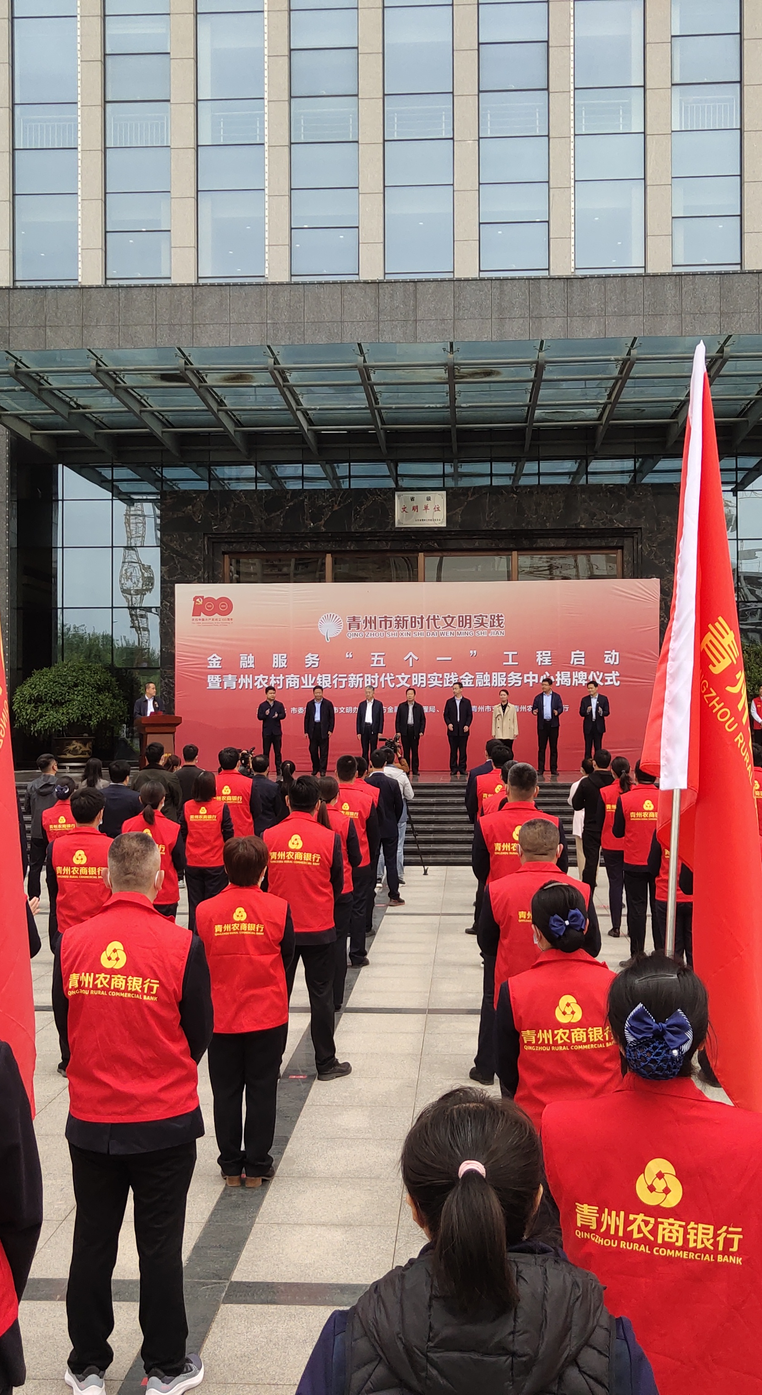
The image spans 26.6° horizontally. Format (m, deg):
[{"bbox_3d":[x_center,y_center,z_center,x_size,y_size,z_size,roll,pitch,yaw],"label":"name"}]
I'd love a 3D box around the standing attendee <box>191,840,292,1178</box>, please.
[{"bbox_3d":[-0.632,1.440,7.380,0.500,1.600,0.340,0,-1,6],"label":"standing attendee"}]

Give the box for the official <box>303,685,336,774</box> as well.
[{"bbox_3d":[-1.149,0.633,30.000,0.560,1.680,0.350,0,-1,3],"label":"official"}]

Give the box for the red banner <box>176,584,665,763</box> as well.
[{"bbox_3d":[0.727,-0.410,32.000,9.670,3.750,0.100,0,-1,4],"label":"red banner"}]

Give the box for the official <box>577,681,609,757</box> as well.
[{"bbox_3d":[3.984,0.581,30.000,0.550,1.730,0.360,0,-1,7],"label":"official"}]

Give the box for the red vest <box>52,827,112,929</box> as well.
[{"bbox_3d":[-1.798,1.107,9.800,0.400,0.640,0.260,0,-1,3],"label":"red vest"}]

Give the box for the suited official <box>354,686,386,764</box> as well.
[{"bbox_3d":[-0.192,0.636,30.000,0.520,1.690,0.350,0,-1,3],"label":"suited official"}]

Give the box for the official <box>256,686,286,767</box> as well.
[{"bbox_3d":[-2.028,0.644,30.000,0.520,1.690,0.400,0,-1,-3],"label":"official"}]

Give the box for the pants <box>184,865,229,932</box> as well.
[{"bbox_3d":[-1.442,1.771,13.500,0.380,0.910,0.280,0,-1,3],"label":"pants"}]

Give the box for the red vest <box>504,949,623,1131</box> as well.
[{"bbox_3d":[0.599,1.129,5.170,0.390,0.660,0.260,0,-1,3],"label":"red vest"}]

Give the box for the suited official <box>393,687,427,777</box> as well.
[{"bbox_3d":[0.566,0.653,30.200,0.550,1.660,0.340,0,-1,3],"label":"suited official"}]

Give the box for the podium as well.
[{"bbox_3d":[-4.029,0.886,29.400,0.760,1.110,0.520,0,-1,-22],"label":"podium"}]

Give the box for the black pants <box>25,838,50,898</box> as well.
[{"bbox_3d":[-3.563,1.852,17.000,0.370,0.910,0.270,0,-1,9],"label":"black pants"}]

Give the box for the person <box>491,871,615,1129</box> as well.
[{"bbox_3d":[0.599,1.385,5.170,0.480,1.600,0.330,0,-1,3],"label":"person"}]

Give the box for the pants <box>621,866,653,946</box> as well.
[{"bbox_3d":[2.174,1.752,13.400,0.380,0.920,0.280,0,-1,0],"label":"pants"}]

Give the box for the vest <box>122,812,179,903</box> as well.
[{"bbox_3d":[-1.654,1.160,11.650,0.440,0.680,0.290,0,-1,7],"label":"vest"}]

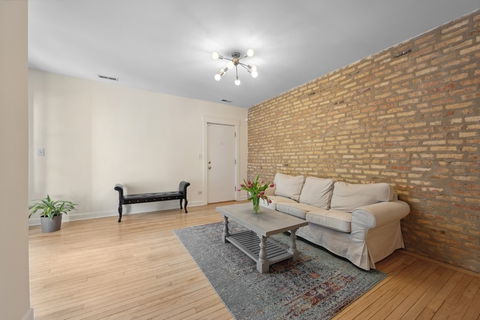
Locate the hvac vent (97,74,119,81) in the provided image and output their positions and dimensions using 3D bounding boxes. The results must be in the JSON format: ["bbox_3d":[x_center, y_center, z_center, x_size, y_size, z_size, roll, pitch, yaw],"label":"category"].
[{"bbox_3d":[-2.356,-1.476,3.348,0.308,0.017,0.151,0,0,-32],"label":"hvac vent"}]

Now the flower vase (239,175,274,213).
[{"bbox_3d":[0.204,0.434,2.377,0.426,0.476,0.426,0,0,0],"label":"flower vase"}]

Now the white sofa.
[{"bbox_3d":[1.124,0.704,2.968,0.857,0.840,2.223,0,0,-32],"label":"white sofa"}]

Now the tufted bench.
[{"bbox_3d":[-1.707,0.779,3.749,1.339,0.661,0.409,0,0,-32],"label":"tufted bench"}]

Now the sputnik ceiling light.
[{"bbox_3d":[-0.052,-1.295,2.581,0.643,0.347,0.643,0,0,-32],"label":"sputnik ceiling light"}]

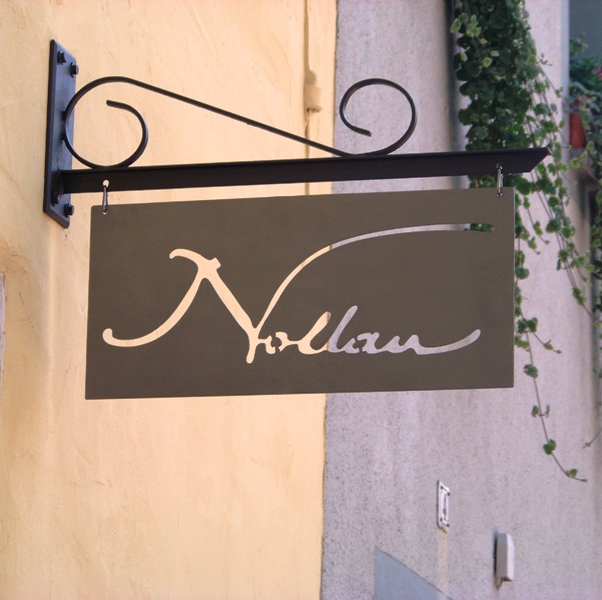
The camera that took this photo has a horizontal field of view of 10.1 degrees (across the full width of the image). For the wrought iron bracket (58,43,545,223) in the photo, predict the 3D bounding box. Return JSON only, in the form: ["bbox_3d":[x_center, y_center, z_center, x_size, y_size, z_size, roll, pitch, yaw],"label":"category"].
[{"bbox_3d":[-0.005,-0.263,5.057,0.747,0.256,0.089,-2,-13,14],"label":"wrought iron bracket"}]

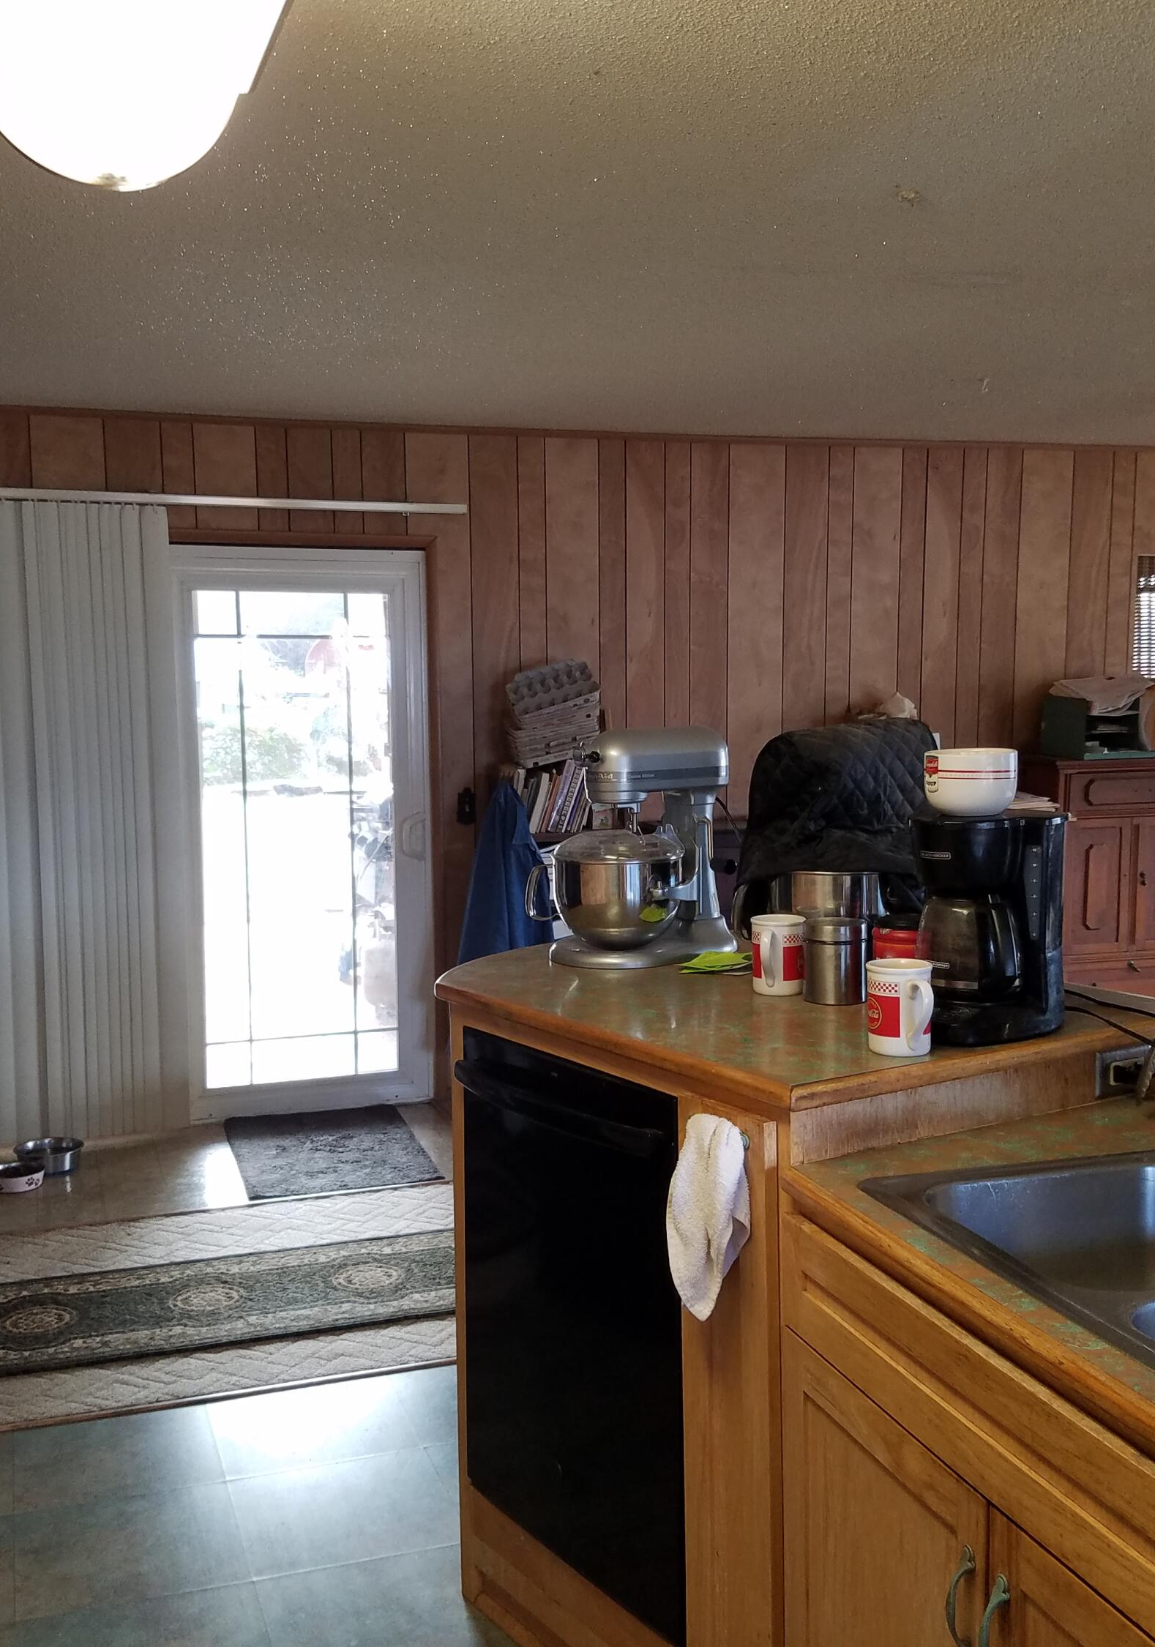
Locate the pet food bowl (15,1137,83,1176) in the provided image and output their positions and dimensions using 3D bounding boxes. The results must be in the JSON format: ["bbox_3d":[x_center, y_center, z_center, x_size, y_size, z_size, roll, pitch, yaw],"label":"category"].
[{"bbox_3d":[-1.690,1.065,5.281,0.220,0.070,0.220,-2,7,-19],"label":"pet food bowl"}]

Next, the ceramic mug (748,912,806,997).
[{"bbox_3d":[0.324,0.219,2.680,0.087,0.108,0.118,2,7,19],"label":"ceramic mug"}]

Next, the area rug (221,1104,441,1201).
[{"bbox_3d":[-0.827,1.069,5.467,0.597,0.014,0.856,-2,7,-17],"label":"area rug"}]

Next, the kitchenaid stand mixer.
[{"bbox_3d":[0.122,0.029,3.000,0.360,0.415,0.265,-4,8,-31],"label":"kitchenaid stand mixer"}]

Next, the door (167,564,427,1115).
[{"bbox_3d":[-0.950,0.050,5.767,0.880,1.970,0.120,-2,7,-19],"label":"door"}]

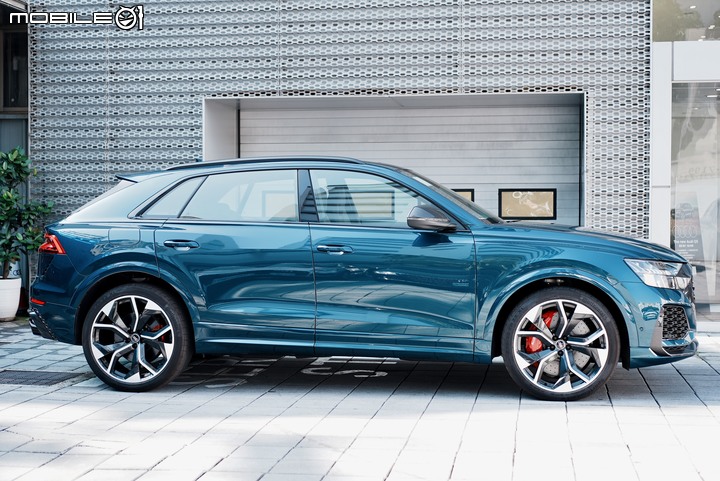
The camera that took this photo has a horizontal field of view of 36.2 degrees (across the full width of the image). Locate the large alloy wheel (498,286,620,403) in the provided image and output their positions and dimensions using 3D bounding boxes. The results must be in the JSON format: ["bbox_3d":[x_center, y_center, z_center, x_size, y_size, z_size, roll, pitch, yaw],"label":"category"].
[{"bbox_3d":[1.373,0.711,7.520,0.790,0.785,0.290,0,1,9],"label":"large alloy wheel"}]

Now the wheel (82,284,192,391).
[{"bbox_3d":[-1.595,0.697,7.950,0.790,0.785,0.290,0,1,8],"label":"wheel"}]

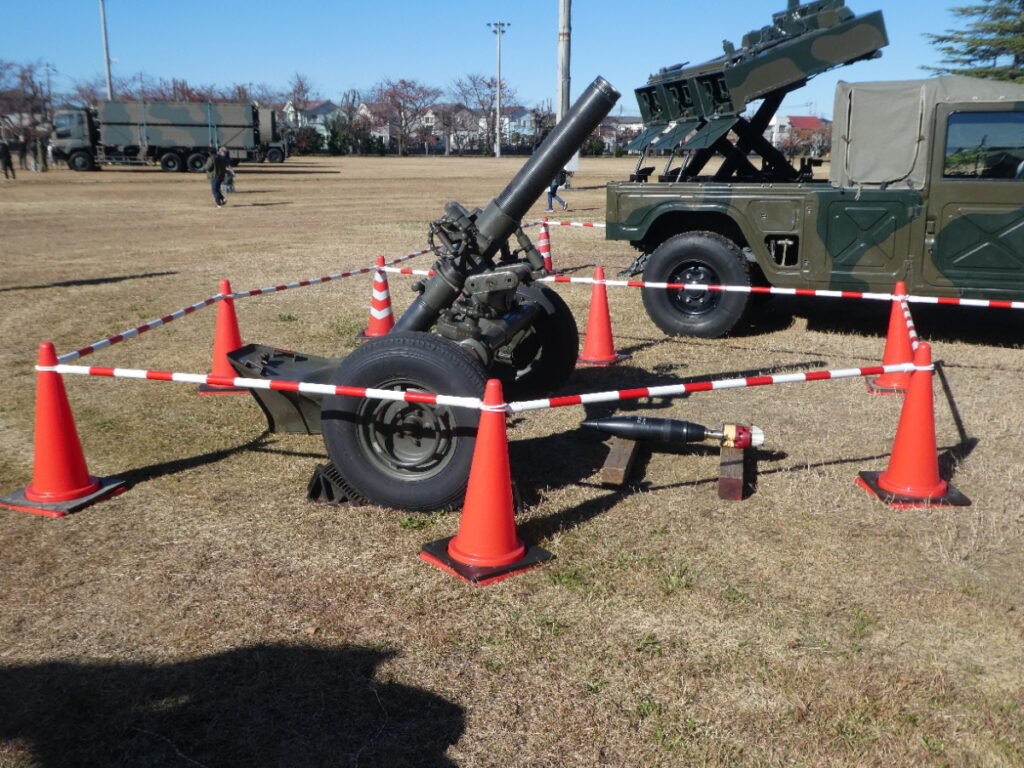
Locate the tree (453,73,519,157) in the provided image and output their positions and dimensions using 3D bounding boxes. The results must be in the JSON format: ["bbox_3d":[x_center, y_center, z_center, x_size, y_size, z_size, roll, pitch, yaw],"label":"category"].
[{"bbox_3d":[-3.236,-32.784,111.828,8.133,9.425,7.726,0,14,0],"label":"tree"}]

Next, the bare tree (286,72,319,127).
[{"bbox_3d":[-25.786,-32.961,111.814,4.436,9.537,4.214,0,14,0],"label":"bare tree"}]

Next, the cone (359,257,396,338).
[{"bbox_3d":[-1.066,-0.704,7.599,0.370,0.710,0.370,-1,14,-5],"label":"cone"}]

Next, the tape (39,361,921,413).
[{"bbox_3d":[-0.085,0.006,3.700,3.936,0.064,0.740,0,14,-2],"label":"tape"}]

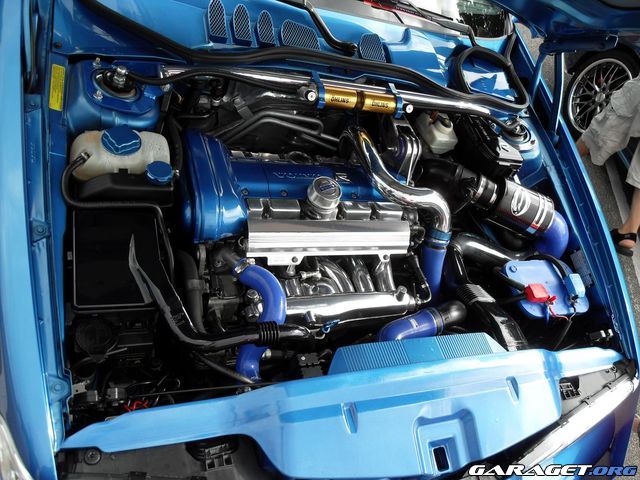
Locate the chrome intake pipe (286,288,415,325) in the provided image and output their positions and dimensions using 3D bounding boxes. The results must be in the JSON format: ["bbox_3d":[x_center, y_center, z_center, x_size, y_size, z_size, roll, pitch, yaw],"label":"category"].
[{"bbox_3d":[0.082,0.158,1.299,0.360,0.075,0.085,-1,62,-24],"label":"chrome intake pipe"}]

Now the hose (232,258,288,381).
[{"bbox_3d":[-0.131,0.182,1.152,0.130,0.130,0.270,-1,62,-24],"label":"hose"}]

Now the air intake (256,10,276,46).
[{"bbox_3d":[-0.141,-0.558,1.366,0.047,0.070,0.060,-1,62,-24],"label":"air intake"}]

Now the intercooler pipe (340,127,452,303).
[{"bbox_3d":[0.216,-0.086,1.385,0.270,0.250,0.450,-1,62,-24],"label":"intercooler pipe"}]

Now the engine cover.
[{"bbox_3d":[-0.043,-0.090,1.265,0.540,0.150,0.270,-1,62,-24],"label":"engine cover"}]

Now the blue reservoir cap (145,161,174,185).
[{"bbox_3d":[-0.352,-0.147,1.141,0.060,0.035,0.060,-1,62,-24],"label":"blue reservoir cap"}]

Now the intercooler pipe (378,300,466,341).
[{"bbox_3d":[0.265,0.211,1.356,0.260,0.080,0.080,-11,67,-29],"label":"intercooler pipe"}]

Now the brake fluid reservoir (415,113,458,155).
[{"bbox_3d":[0.333,-0.303,1.521,0.110,0.100,0.095,-1,62,-24],"label":"brake fluid reservoir"}]

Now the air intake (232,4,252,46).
[{"bbox_3d":[-0.201,-0.559,1.336,0.047,0.080,0.065,-1,62,-24],"label":"air intake"}]

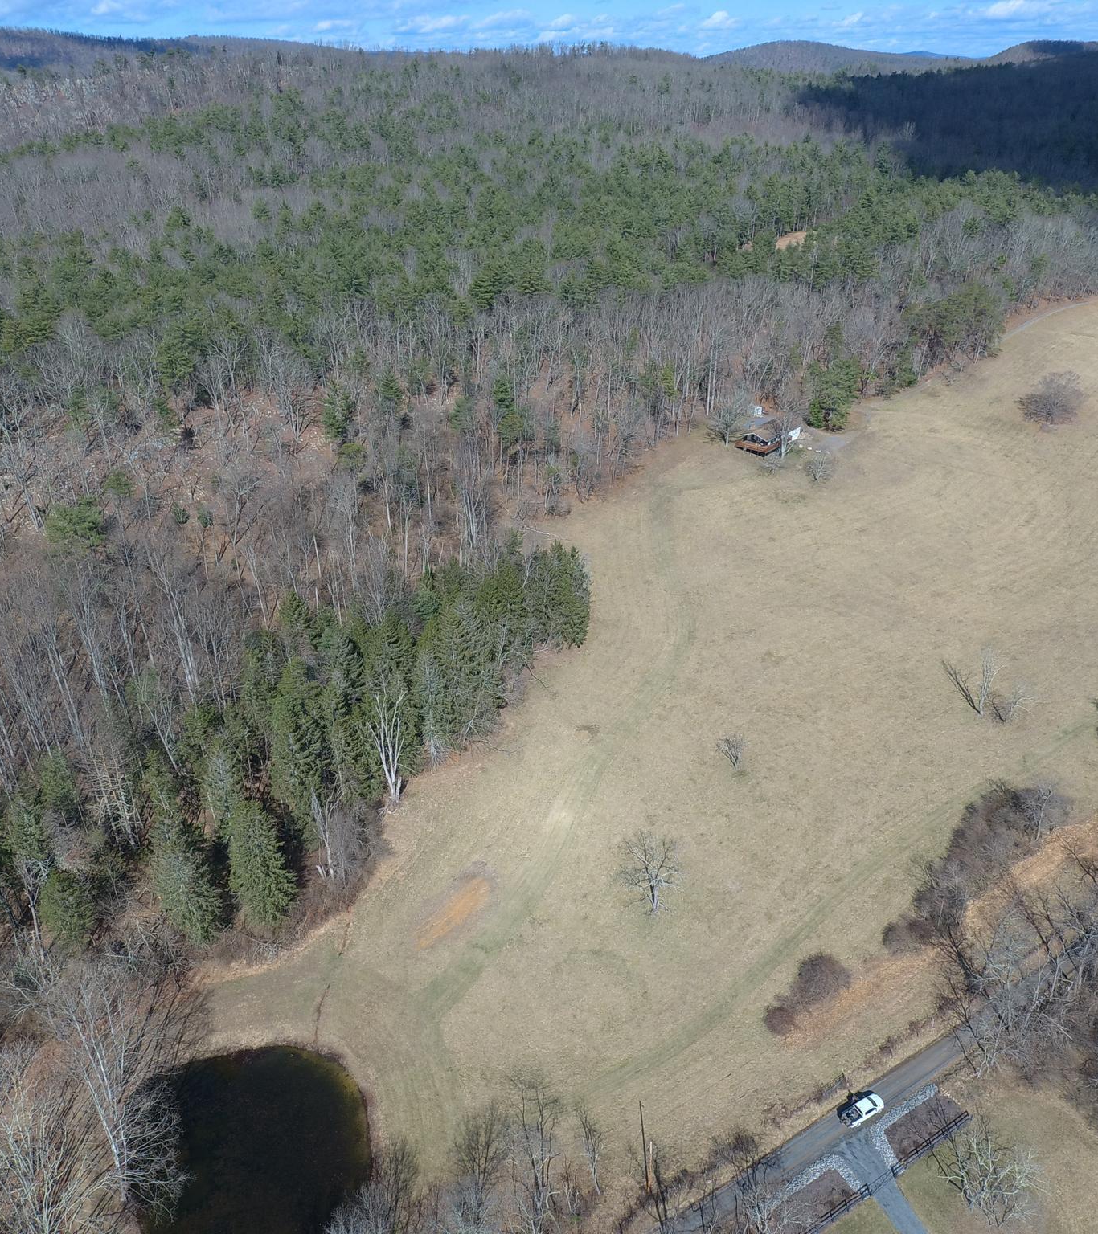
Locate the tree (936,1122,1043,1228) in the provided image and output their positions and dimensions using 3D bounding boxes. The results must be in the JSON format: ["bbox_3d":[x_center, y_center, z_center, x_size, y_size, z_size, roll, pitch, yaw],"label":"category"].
[{"bbox_3d":[43.450,55.470,79.810,8.700,7.000,8.300,0,31,0],"label":"tree"}]

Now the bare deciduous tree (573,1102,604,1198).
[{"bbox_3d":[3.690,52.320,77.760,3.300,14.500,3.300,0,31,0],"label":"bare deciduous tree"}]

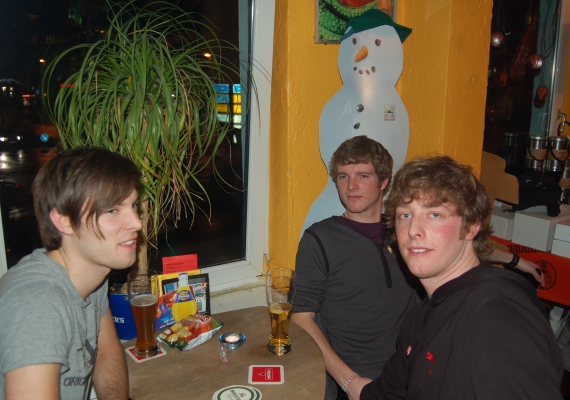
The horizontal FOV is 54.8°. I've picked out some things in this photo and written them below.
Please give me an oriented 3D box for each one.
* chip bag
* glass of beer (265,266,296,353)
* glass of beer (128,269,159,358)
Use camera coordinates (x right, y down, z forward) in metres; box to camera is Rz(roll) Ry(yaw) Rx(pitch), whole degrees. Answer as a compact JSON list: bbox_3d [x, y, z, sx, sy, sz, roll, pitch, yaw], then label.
[{"bbox_3d":[-0.289,0.380,1.656,0.112,0.054,0.170,10,16,34],"label":"chip bag"},{"bbox_3d":[-0.013,0.317,1.560,0.082,0.235,0.082,1,13,0],"label":"glass of beer"},{"bbox_3d":[-0.390,0.317,1.531,0.083,0.230,0.083,1,13,0],"label":"glass of beer"}]

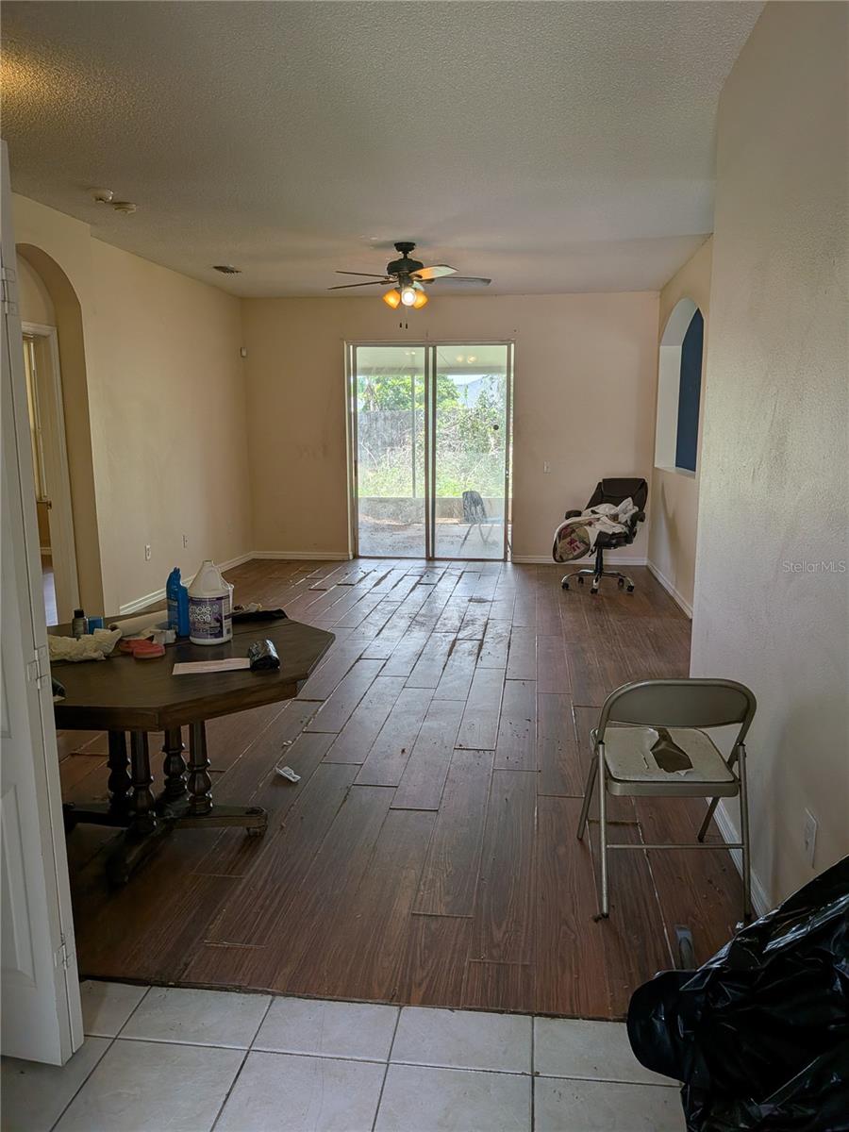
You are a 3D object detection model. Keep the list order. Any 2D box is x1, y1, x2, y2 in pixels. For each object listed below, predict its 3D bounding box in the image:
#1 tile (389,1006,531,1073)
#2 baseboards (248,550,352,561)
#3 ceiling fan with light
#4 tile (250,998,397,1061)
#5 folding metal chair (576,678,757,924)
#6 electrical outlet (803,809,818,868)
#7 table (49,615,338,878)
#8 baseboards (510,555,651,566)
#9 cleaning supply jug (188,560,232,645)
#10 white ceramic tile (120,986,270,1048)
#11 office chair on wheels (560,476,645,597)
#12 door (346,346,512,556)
[{"bbox_3d":[0.095,1.152,1.907,0.332,0.010,0.181,1,10,7],"label":"tile"},{"bbox_3d":[-1.418,-0.111,8.965,1.146,0.088,0.015,1,10,8],"label":"baseboards"},{"bbox_3d":[-0.112,-2.207,6.005,1.300,0.490,1.300,1,10,8],"label":"ceiling fan with light"},{"bbox_3d":[-0.240,1.148,1.946,0.335,0.010,0.181,1,10,7],"label":"tile"},{"bbox_3d":[0.767,0.655,2.525,0.460,0.750,0.480,0,10,2],"label":"folding metal chair"},{"bbox_3d":[0.975,0.694,1.994,0.008,0.116,0.071,1,10,8],"label":"electrical outlet"},{"bbox_3d":[-0.915,0.642,2.785,1.140,0.715,1.140,0,10,6],"label":"table"},{"bbox_3d":[1.679,-0.063,8.535,1.450,0.088,0.015,1,10,8],"label":"baseboards"},{"bbox_3d":[-0.773,0.124,2.820,0.157,0.292,0.155,2,10,14],"label":"cleaning supply jug"},{"bbox_3d":[-0.578,1.144,1.987,0.338,0.010,0.178,1,10,7],"label":"white ceramic tile"},{"bbox_3d":[1.641,-0.293,7.199,0.670,1.000,0.700,7,12,35],"label":"office chair on wheels"},{"bbox_3d":[0.051,-1.247,8.619,1.820,2.420,0.110,1,10,8],"label":"door"}]

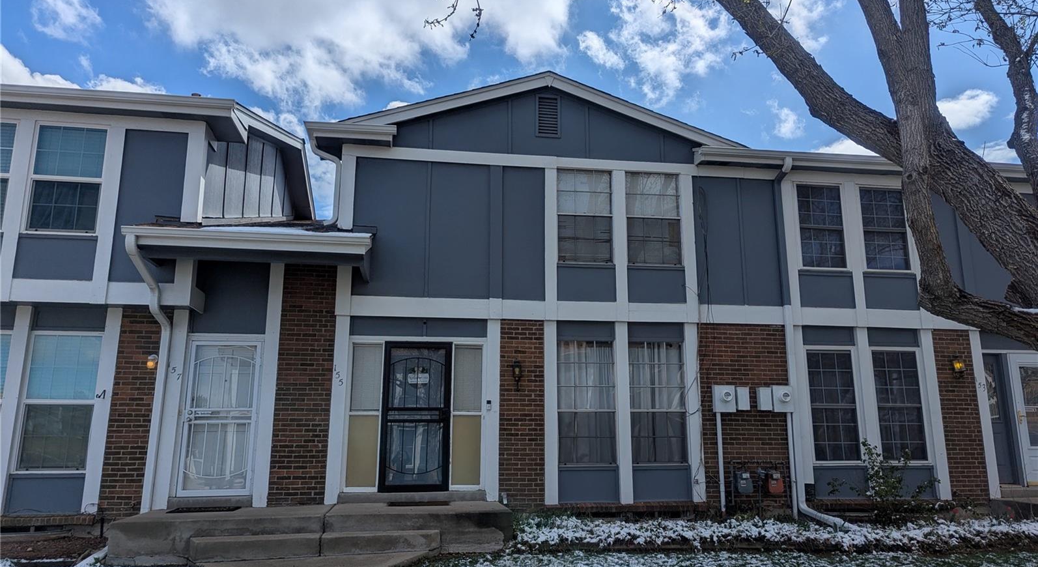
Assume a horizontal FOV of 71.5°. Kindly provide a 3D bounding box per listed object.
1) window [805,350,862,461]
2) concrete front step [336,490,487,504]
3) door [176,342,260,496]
[{"bbox_3d":[4.716,1.814,10.792,0.754,1.647,0.100,2,-12,-8],"label":"window"},{"bbox_3d":[-1.456,2.924,9.901,1.998,0.143,0.200,2,-13,-7],"label":"concrete front step"},{"bbox_3d":[-4.057,1.808,9.813,0.956,2.069,0.090,2,-11,-8],"label":"door"}]

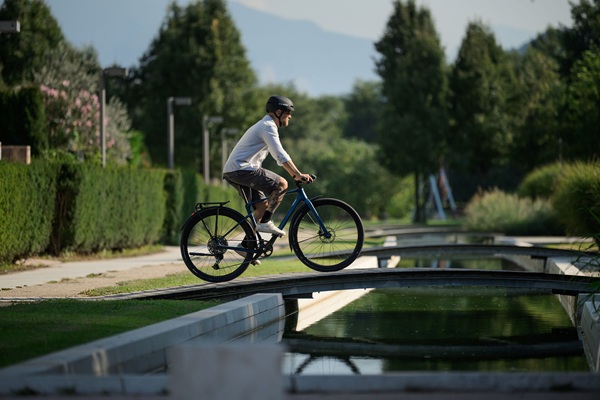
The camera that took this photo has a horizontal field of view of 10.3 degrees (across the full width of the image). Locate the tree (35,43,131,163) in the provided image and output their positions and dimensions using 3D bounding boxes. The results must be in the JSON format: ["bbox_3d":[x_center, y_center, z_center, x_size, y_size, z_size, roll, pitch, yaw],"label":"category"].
[{"bbox_3d":[-4.820,-1.220,74.000,2.300,4.500,2.300,0,0,0],"label":"tree"}]

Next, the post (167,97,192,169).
[{"bbox_3d":[-2.970,-0.730,82.000,0.620,3.600,0.160,0,0,2],"label":"post"}]

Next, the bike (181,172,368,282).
[{"bbox_3d":[-0.310,0.250,32.000,1.770,0.980,0.640,-5,0,3],"label":"bike"}]

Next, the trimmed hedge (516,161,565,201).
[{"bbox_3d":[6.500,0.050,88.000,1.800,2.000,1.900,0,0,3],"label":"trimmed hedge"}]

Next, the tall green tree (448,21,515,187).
[{"bbox_3d":[8.440,-3.600,155.000,3.200,9.500,3.200,0,0,0],"label":"tall green tree"}]

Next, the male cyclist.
[{"bbox_3d":[-0.310,-0.200,32.000,0.880,1.570,0.550,0,0,3],"label":"male cyclist"}]

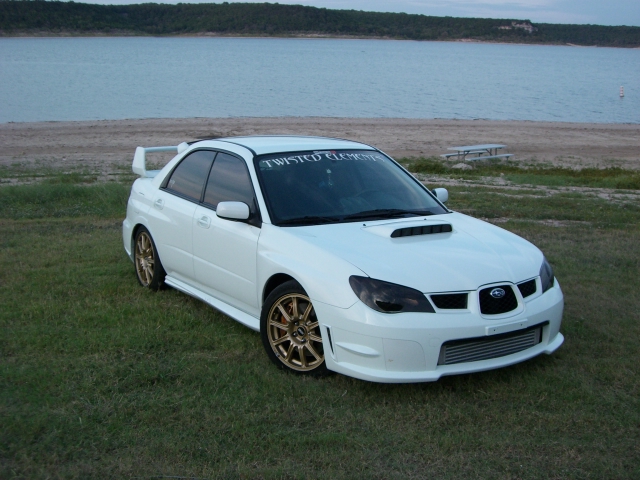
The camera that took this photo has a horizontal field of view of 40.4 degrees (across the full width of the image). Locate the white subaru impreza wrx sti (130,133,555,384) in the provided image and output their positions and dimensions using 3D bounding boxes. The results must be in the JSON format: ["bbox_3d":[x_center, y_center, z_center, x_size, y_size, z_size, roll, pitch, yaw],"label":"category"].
[{"bbox_3d":[-0.132,-0.083,6.790,1.780,1.410,4.460,-6,13,-31],"label":"white subaru impreza wrx sti"}]

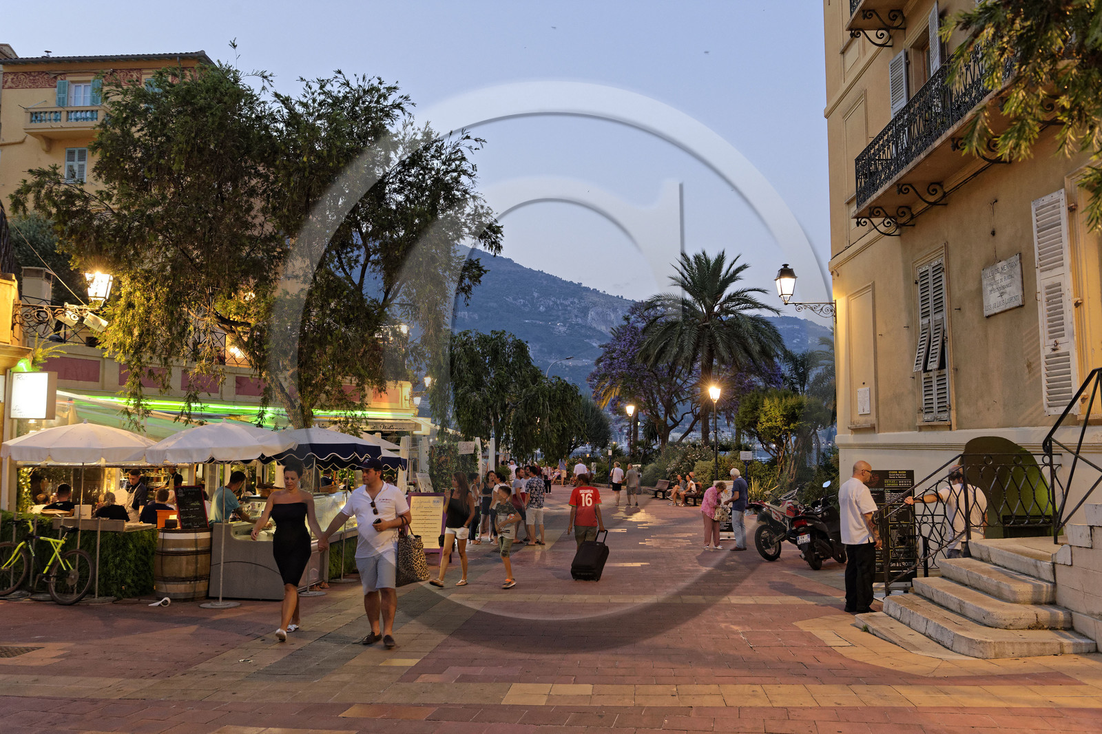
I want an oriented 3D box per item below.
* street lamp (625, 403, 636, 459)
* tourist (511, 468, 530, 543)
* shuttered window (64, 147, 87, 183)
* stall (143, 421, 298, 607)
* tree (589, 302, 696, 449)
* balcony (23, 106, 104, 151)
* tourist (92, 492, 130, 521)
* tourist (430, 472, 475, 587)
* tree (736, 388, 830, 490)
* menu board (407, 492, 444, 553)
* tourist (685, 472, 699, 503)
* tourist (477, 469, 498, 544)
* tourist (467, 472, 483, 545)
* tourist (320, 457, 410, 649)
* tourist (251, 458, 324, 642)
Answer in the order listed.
[{"bbox_3d":[4.251,4.292,49.000,0.450,4.750,0.450,0,-5,0],"label":"street lamp"},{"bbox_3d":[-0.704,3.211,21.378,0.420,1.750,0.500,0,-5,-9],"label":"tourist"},{"bbox_3d":[-21.940,-9.309,42.432,1.052,1.679,0.140,0,-5,6],"label":"shuttered window"},{"bbox_3d":[-4.063,1.790,11.499,1.850,2.220,2.100,1,-5,-12],"label":"stall"},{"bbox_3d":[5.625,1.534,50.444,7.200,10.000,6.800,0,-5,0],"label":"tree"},{"bbox_3d":[-22.023,-10.854,42.082,3.793,1.785,0.970,0,-5,6],"label":"balcony"},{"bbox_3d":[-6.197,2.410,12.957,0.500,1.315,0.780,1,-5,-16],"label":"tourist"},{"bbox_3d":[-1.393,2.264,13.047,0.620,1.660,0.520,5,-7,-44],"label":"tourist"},{"bbox_3d":[8.258,2.896,32.873,3.400,4.350,3.300,0,-5,0],"label":"tree"},{"bbox_3d":[-2.107,2.751,15.706,0.660,1.250,0.580,-1,-5,12],"label":"menu board"},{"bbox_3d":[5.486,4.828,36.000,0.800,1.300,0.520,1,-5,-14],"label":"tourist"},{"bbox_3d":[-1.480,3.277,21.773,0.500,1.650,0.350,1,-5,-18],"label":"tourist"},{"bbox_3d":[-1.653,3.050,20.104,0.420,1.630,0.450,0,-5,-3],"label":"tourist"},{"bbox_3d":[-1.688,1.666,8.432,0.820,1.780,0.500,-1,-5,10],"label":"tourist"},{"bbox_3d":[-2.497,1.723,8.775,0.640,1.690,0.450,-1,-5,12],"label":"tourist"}]

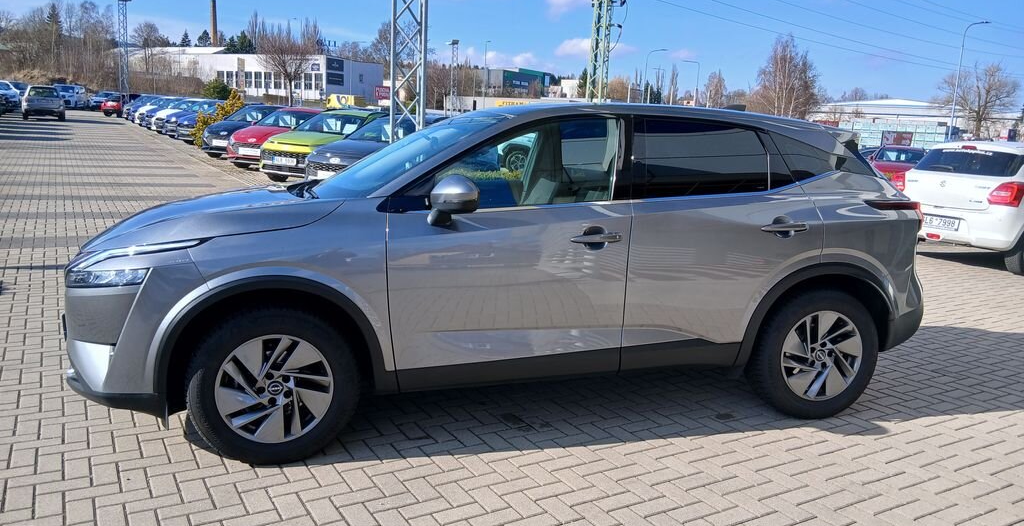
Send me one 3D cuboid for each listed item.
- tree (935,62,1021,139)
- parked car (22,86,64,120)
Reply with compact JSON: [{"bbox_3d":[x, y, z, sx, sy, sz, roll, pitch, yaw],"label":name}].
[{"bbox_3d":[45.522,-15.487,75.223,7.700,8.210,7.500,9,13,30],"label":"tree"},{"bbox_3d":[-23.017,-7.872,37.809,1.770,1.640,4.500,-3,12,-31],"label":"parked car"}]

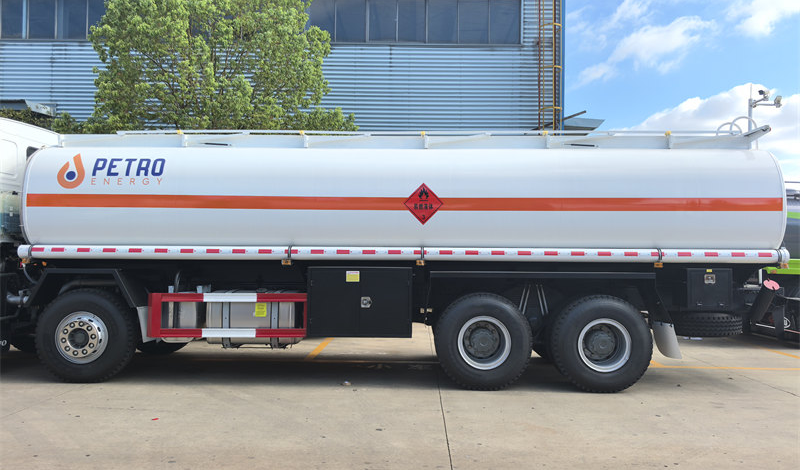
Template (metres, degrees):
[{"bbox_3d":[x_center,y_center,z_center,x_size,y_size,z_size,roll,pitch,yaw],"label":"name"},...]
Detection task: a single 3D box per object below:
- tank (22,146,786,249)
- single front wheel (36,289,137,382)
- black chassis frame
[{"bbox_3d":[0.037,-0.273,8.002,8.720,1.750,2.440,1,-1,1],"label":"tank"},{"bbox_3d":[-3.659,1.190,7.040,1.090,1.090,0.300,1,-1,1],"label":"single front wheel"},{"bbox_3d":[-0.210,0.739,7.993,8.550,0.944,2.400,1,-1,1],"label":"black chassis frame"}]

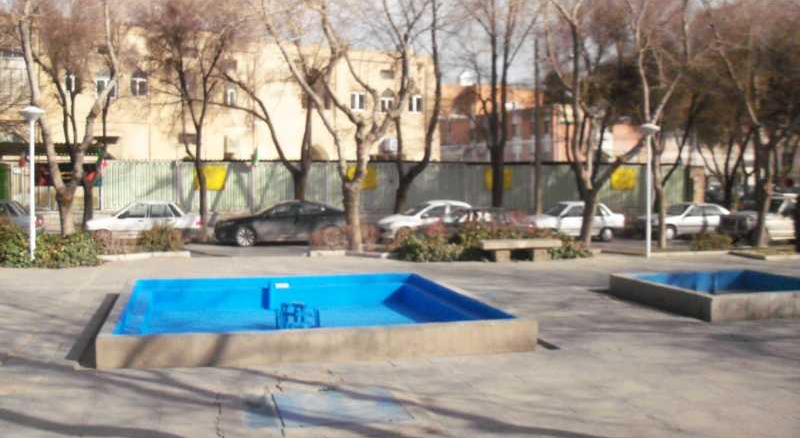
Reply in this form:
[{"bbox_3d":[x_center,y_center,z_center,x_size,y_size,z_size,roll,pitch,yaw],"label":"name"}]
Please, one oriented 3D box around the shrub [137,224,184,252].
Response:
[{"bbox_3d":[-5.300,0.416,17.900,1.080,0.660,1.000,0,3,-15],"label":"shrub"}]

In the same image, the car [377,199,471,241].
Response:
[{"bbox_3d":[1.335,0.119,28.800,3.900,1.430,1.660,0,3,-12],"label":"car"}]

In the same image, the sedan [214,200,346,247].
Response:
[{"bbox_3d":[-3.702,0.151,26.642,4.700,1.460,1.820,0,3,-13],"label":"sedan"}]

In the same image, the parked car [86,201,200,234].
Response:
[{"bbox_3d":[-9.130,0.120,29.100,3.970,1.450,1.620,0,3,-15],"label":"parked car"}]

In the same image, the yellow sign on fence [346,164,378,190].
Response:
[{"bbox_3d":[-1.688,-1.796,35.000,1.400,1.100,0.050,0,3,-12],"label":"yellow sign on fence"}]

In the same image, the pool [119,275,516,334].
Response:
[{"bbox_3d":[-1.160,1.103,9.378,3.900,0.420,3.900,0,3,-15],"label":"pool"}]

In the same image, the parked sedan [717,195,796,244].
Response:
[{"bbox_3d":[13.200,0.000,27.300,4.400,1.650,1.660,0,3,-15],"label":"parked sedan"}]

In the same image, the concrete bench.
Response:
[{"bbox_3d":[2.473,0.669,16.815,1.700,0.430,0.450,0,3,-15],"label":"concrete bench"}]

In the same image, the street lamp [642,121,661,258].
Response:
[{"bbox_3d":[6.062,-0.677,19.657,0.480,3.260,0.480,0,3,-15],"label":"street lamp"}]

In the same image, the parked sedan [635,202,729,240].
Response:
[{"bbox_3d":[11.900,0.070,33.400,4.150,1.430,1.660,0,3,-15],"label":"parked sedan"}]

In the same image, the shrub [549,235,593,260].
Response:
[{"bbox_3d":[3.730,0.601,17.800,0.950,0.500,0.800,0,3,-15],"label":"shrub"}]

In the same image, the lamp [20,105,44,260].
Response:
[{"bbox_3d":[-7.780,-0.748,17.097,0.500,3.250,0.500,0,3,-15],"label":"lamp"}]

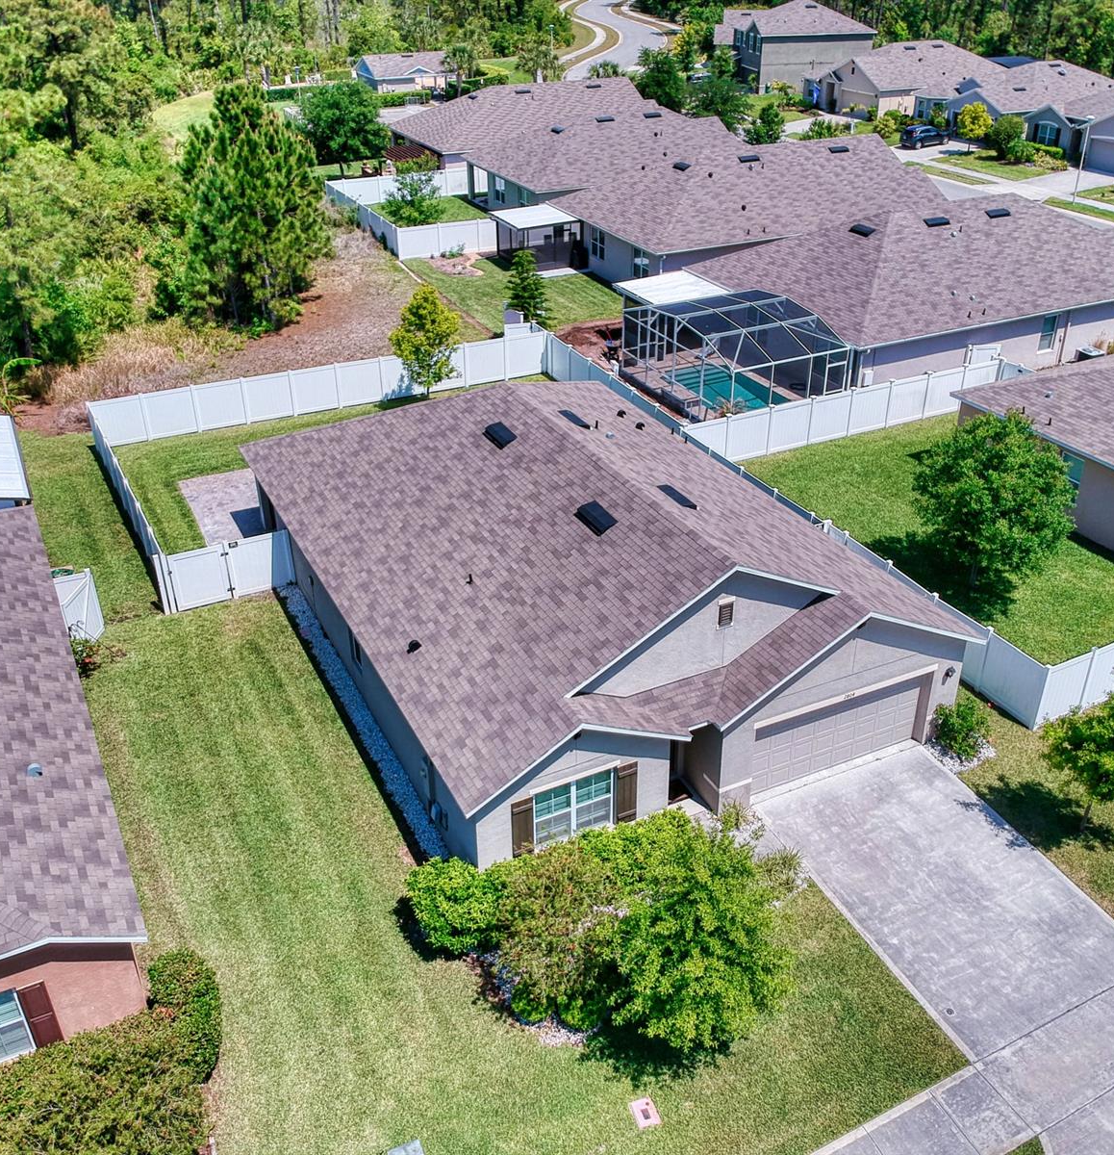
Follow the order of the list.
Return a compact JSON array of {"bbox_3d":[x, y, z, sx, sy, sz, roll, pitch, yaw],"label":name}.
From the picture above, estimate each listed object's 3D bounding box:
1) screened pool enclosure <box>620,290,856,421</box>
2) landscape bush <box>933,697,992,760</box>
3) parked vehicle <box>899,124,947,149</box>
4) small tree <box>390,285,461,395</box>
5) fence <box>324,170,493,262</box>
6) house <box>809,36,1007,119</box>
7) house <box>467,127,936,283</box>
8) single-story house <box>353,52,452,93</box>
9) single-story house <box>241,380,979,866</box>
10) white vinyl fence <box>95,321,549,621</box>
[{"bbox_3d":[7.320,-9.502,45.951,5.800,3.400,8.400,-14,34,-22],"label":"screened pool enclosure"},{"bbox_3d":[9.486,3.540,26.045,1.380,1.320,1.320,0,31,0],"label":"landscape bush"},{"bbox_3d":[32.734,-39.055,98.580,4.613,1.683,1.861,-18,34,-27],"label":"parked vehicle"},{"bbox_3d":[-5.169,-9.339,44.616,2.900,4.600,2.800,0,31,0],"label":"small tree"},{"bbox_3d":[-7.253,-24.293,73.139,12.079,1.836,16.596,-14,32,-22],"label":"fence"},{"bbox_3d":[39.453,-55.564,122.731,20.980,6.107,13.888,-14,32,-22],"label":"house"},{"bbox_3d":[10.444,-21.925,64.964,21.550,6.050,14.150,-14,32,-22],"label":"house"},{"bbox_3d":[-16.304,-53.929,119.709,10.200,4.400,9.600,-14,34,-22],"label":"single-story house"},{"bbox_3d":[-0.118,-1.610,29.872,12.750,5.780,19.150,-14,32,-22],"label":"single-story house"},{"bbox_3d":[-5.860,-4.695,39.359,18.500,1.850,13.550,-14,32,-22],"label":"white vinyl fence"}]

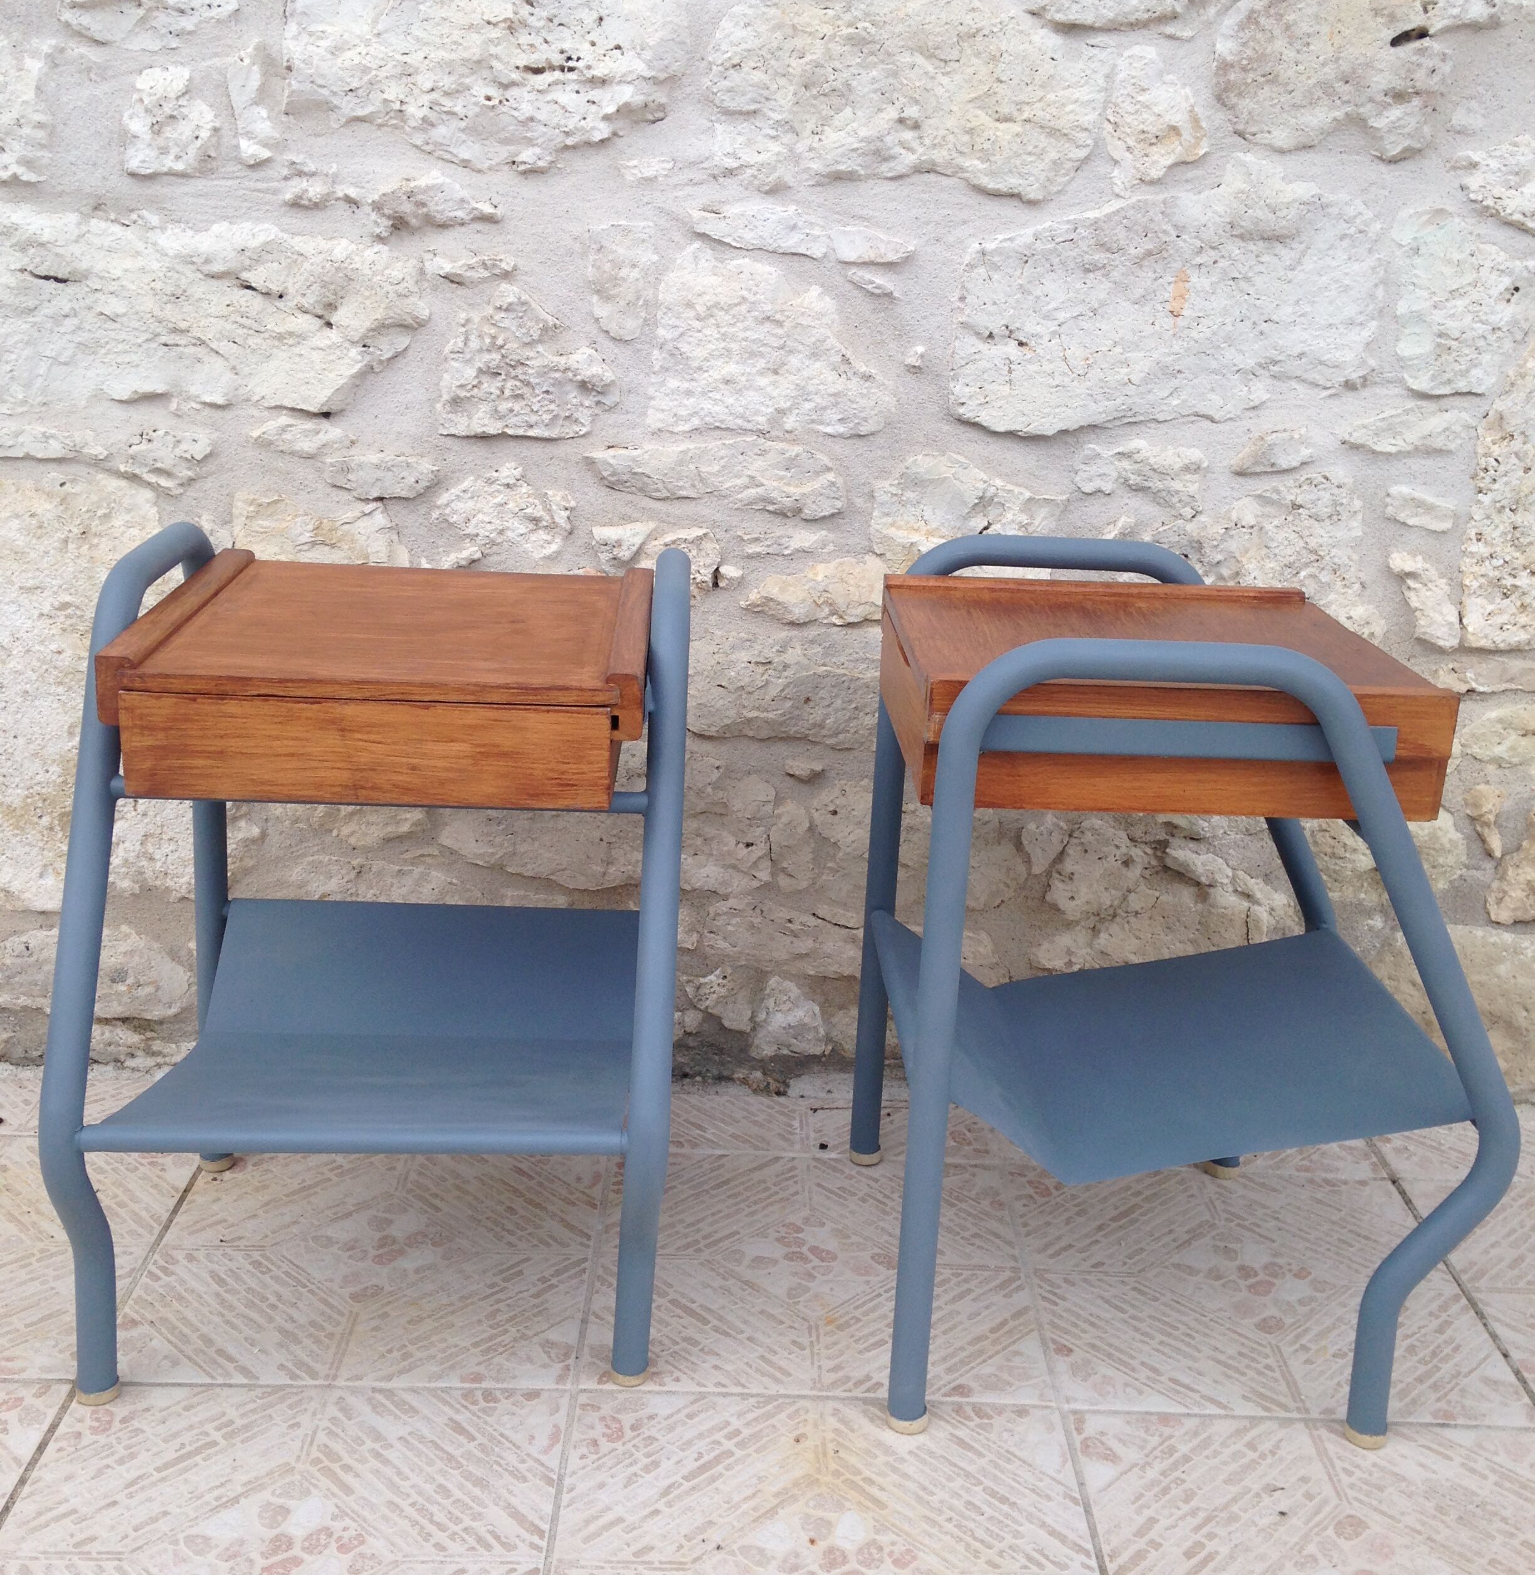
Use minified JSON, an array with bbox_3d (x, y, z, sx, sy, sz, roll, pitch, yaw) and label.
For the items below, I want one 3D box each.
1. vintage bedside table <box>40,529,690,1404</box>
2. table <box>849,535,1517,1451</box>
[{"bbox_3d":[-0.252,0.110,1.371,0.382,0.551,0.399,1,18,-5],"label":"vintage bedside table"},{"bbox_3d":[0.283,0.120,1.413,0.399,0.551,0.382,2,18,-3],"label":"table"}]

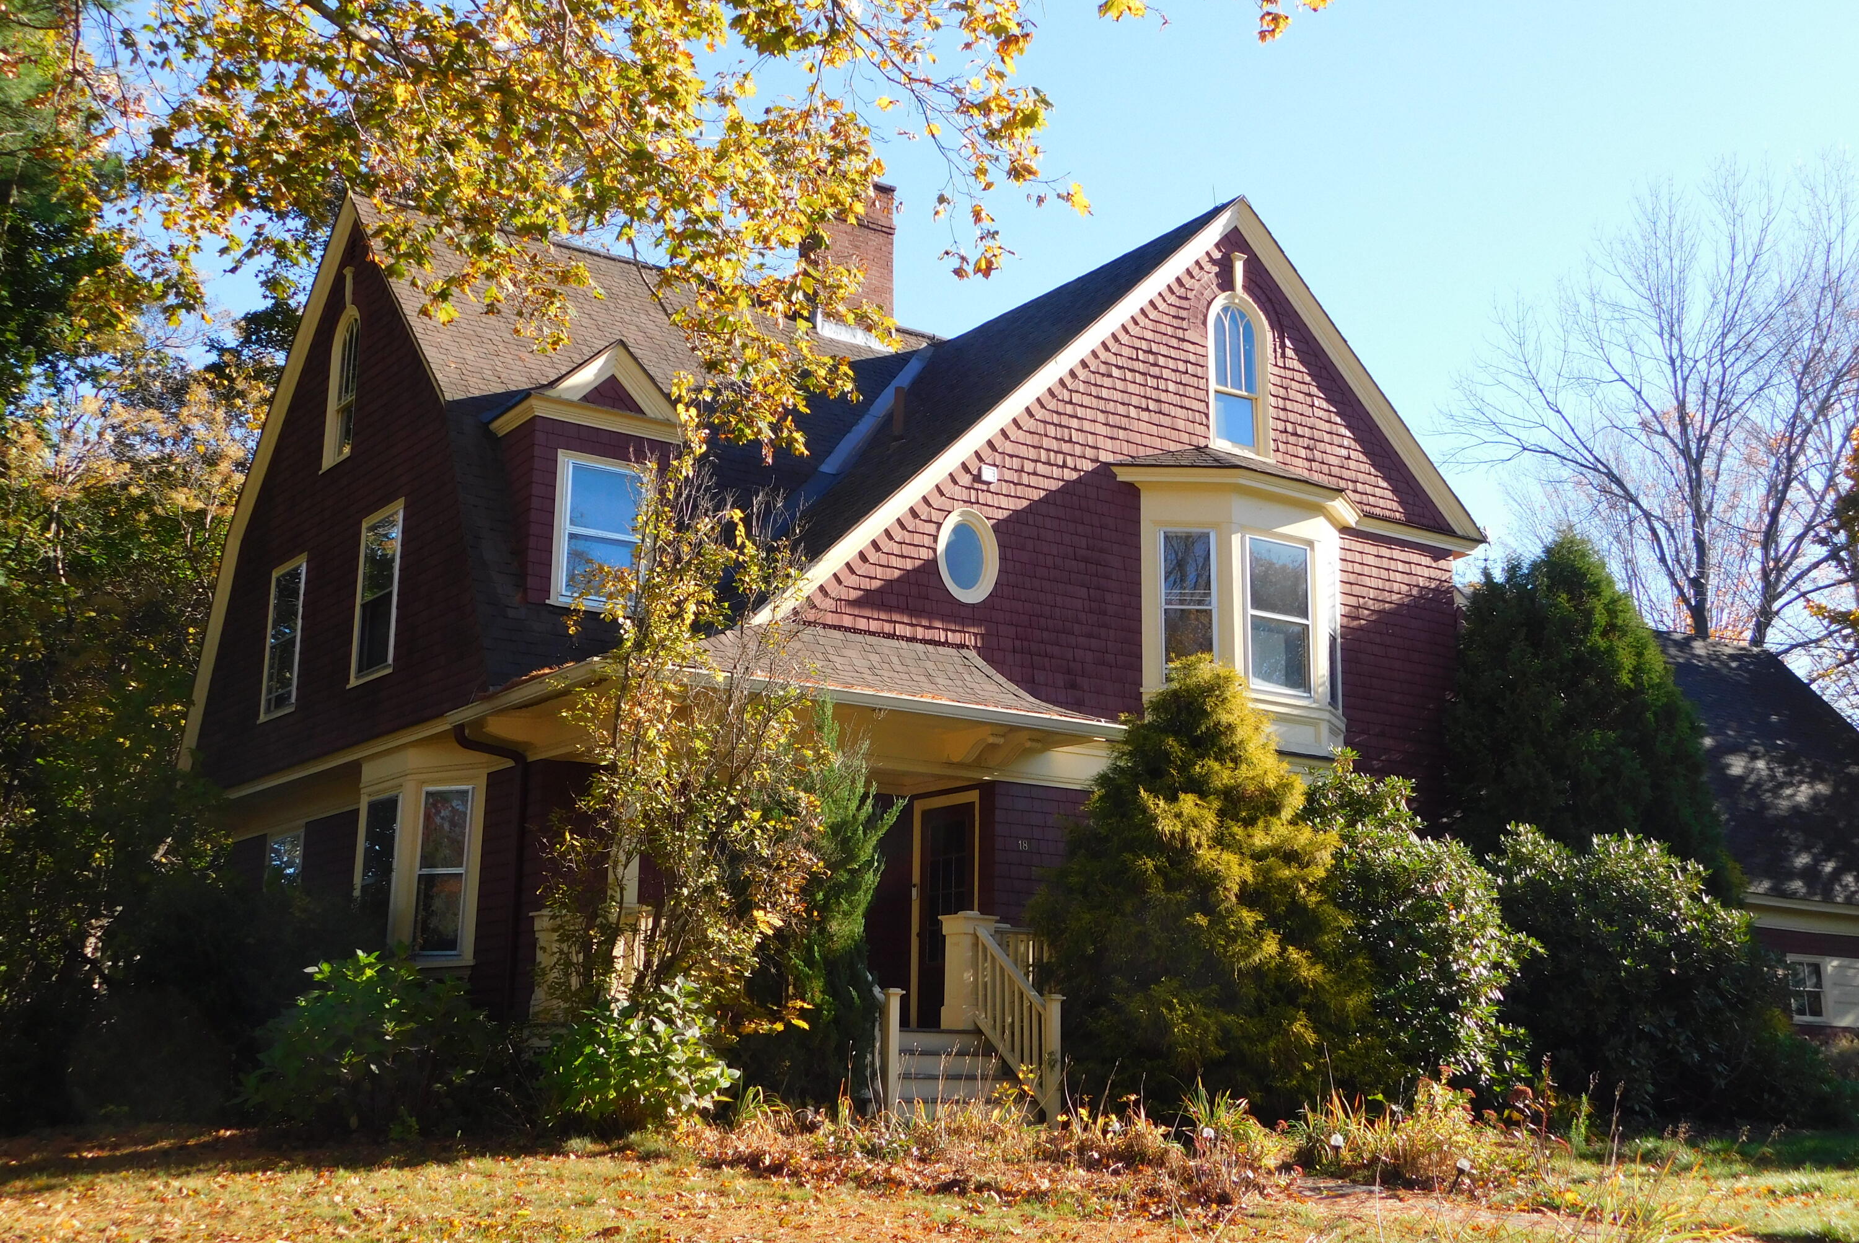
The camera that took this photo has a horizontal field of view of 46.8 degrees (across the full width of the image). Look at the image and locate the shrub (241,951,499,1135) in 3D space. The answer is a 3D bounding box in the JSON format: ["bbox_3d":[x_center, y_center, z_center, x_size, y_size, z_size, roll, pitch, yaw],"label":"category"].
[{"bbox_3d":[-4.315,3.272,16.742,1.950,1.375,1.700,4,-12,-14],"label":"shrub"}]

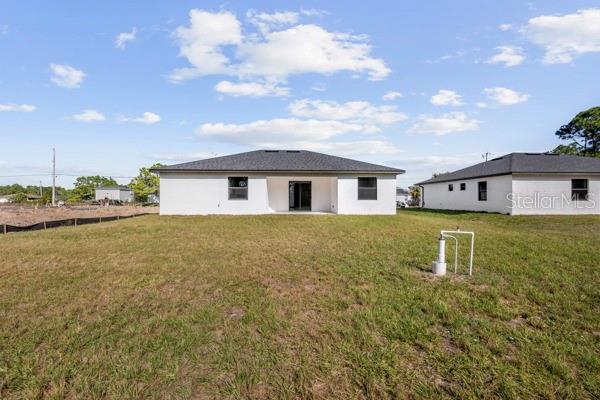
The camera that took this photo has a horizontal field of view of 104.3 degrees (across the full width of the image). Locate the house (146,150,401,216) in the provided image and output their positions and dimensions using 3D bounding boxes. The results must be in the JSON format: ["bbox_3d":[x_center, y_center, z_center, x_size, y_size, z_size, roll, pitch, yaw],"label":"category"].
[{"bbox_3d":[-1.470,-1.790,22.200,17.050,5.680,13.200,0,0,0],"label":"house"}]

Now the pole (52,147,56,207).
[{"bbox_3d":[-47.000,-4.350,44.700,0.310,11.100,0.310,0,0,0],"label":"pole"}]

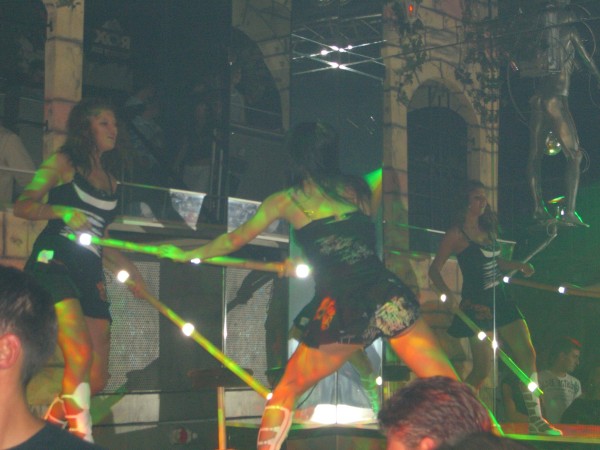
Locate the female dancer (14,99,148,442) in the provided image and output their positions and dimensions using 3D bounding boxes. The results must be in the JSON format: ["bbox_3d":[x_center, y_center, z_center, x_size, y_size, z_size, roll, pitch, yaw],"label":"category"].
[{"bbox_3d":[-0.941,0.237,5.120,0.600,1.600,0.700,-4,-7,34],"label":"female dancer"}]

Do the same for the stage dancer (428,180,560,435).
[{"bbox_3d":[1.207,0.508,7.350,0.720,1.600,0.600,5,-8,-38],"label":"stage dancer"}]

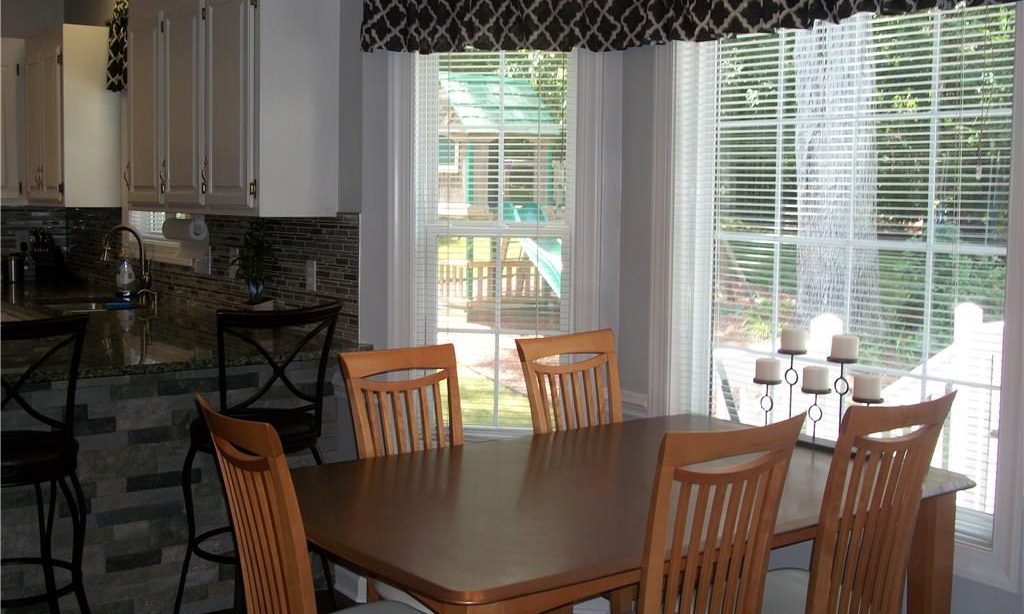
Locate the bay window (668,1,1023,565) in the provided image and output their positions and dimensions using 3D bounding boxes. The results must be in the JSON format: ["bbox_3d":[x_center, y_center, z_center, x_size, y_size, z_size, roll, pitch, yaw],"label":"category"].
[{"bbox_3d":[0.899,-0.165,3.437,0.051,1.478,1.153,-4,7,-38],"label":"bay window"}]

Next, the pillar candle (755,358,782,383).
[{"bbox_3d":[0.752,0.186,3.466,0.073,0.067,0.073,1,5,0],"label":"pillar candle"}]

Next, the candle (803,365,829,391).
[{"bbox_3d":[0.857,0.203,3.332,0.073,0.067,0.073,-4,7,-38],"label":"candle"}]

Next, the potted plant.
[{"bbox_3d":[-1.035,-0.134,4.737,0.162,0.430,0.177,-3,7,-37],"label":"potted plant"}]

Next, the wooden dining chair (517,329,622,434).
[{"bbox_3d":[0.324,0.626,3.538,0.455,1.022,0.567,-3,7,-38],"label":"wooden dining chair"}]

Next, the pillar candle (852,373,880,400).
[{"bbox_3d":[0.961,0.216,3.200,0.073,0.067,0.073,1,5,0],"label":"pillar candle"}]

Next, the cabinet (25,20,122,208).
[{"bbox_3d":[-2.325,-0.988,6.239,0.309,0.911,0.638,-3,7,-37],"label":"cabinet"}]

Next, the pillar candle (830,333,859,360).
[{"bbox_3d":[0.916,0.111,3.249,0.073,0.067,0.073,-4,7,-38],"label":"pillar candle"}]

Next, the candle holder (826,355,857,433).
[{"bbox_3d":[0.910,0.270,3.270,0.085,0.263,0.085,-4,7,-38],"label":"candle holder"}]

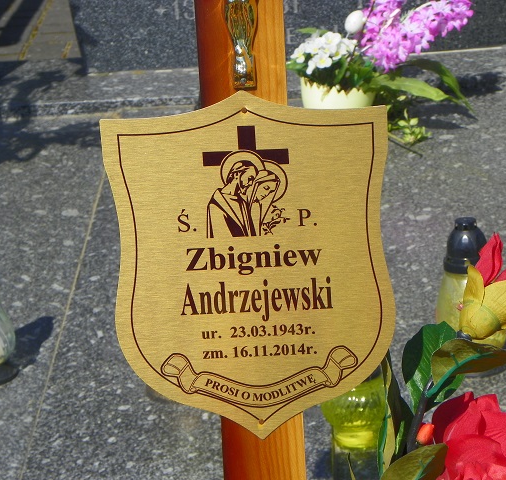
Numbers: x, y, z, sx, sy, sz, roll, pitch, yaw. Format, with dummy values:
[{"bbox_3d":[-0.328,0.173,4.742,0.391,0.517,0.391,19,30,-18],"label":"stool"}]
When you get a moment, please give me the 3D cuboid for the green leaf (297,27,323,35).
[{"bbox_3d":[0.109,-0.391,4.600,0.053,0.016,0.026,-4,17,0],"label":"green leaf"}]

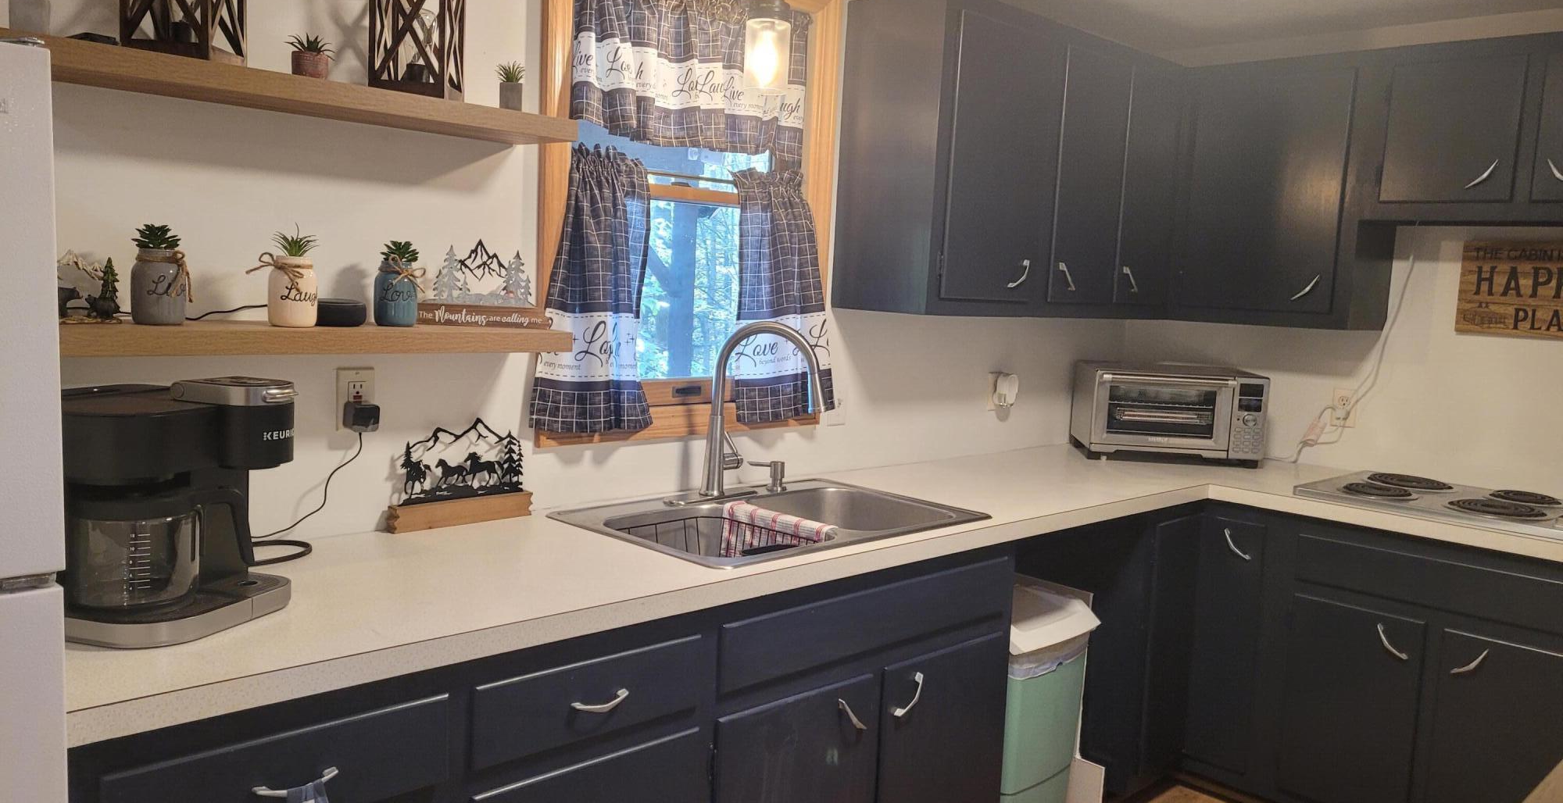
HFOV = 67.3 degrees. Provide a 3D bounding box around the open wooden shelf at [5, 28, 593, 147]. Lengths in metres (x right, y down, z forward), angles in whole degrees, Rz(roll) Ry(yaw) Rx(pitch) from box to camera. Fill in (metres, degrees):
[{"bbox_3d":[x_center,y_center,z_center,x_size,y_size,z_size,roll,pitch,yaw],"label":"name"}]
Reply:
[{"bbox_3d":[-0.832,-0.485,1.851,1.080,0.034,0.218,-3,8,-45],"label":"open wooden shelf"}]

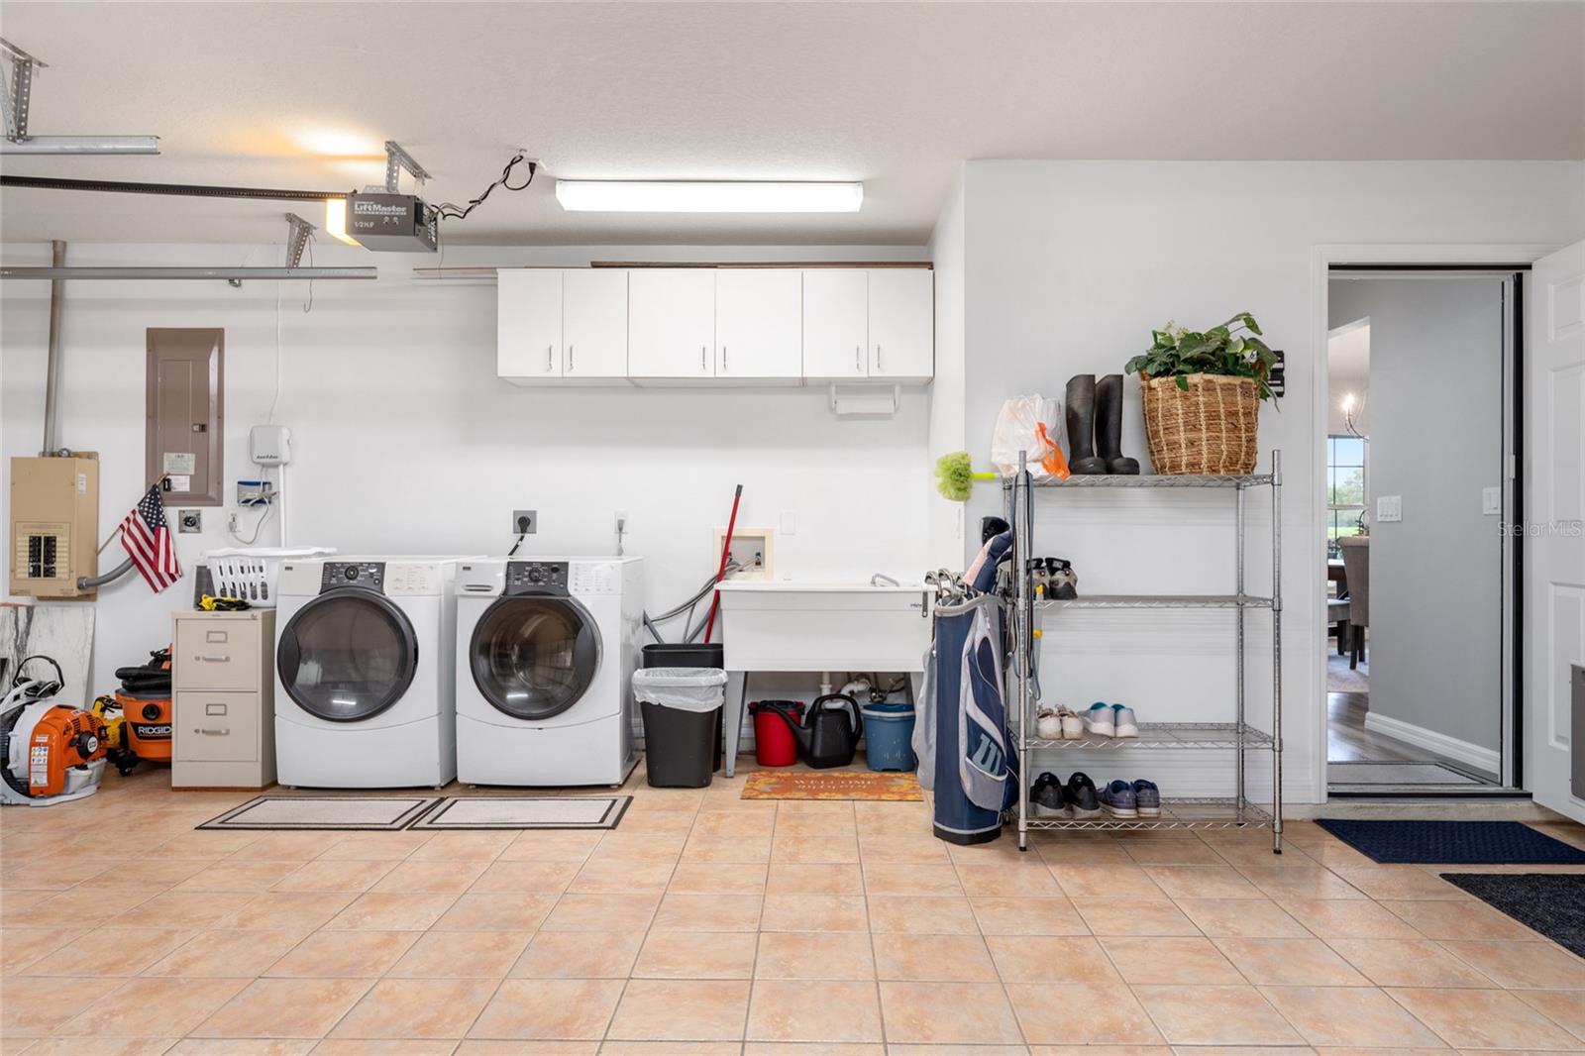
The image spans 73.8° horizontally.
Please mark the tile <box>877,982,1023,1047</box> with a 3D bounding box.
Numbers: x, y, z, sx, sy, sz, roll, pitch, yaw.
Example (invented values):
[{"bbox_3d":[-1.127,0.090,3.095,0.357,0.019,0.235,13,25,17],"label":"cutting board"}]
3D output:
[{"bbox_3d":[0.355,1.111,2.417,0.299,0.010,0.299,0,0,1],"label":"tile"}]

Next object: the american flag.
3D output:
[{"bbox_3d":[-3.095,0.051,5.098,0.296,0.520,0.100,0,0,-6],"label":"american flag"}]

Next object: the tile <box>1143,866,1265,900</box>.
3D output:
[{"bbox_3d":[1.298,1.124,3.340,0.302,0.010,0.302,0,0,1],"label":"tile"}]

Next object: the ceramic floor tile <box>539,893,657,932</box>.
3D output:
[{"bbox_3d":[-0.540,1.112,3.047,0.300,0.010,0.300,0,0,1],"label":"ceramic floor tile"}]

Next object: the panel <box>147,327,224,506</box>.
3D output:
[{"bbox_3d":[-2.985,-0.547,5.214,0.381,0.874,0.060,0,0,1],"label":"panel"}]

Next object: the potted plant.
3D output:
[{"bbox_3d":[1.473,-0.474,3.814,0.522,0.587,0.410,0,0,0],"label":"potted plant"}]

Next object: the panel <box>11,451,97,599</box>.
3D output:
[{"bbox_3d":[-3.566,-0.007,5.113,0.326,0.726,0.160,0,0,1],"label":"panel"}]

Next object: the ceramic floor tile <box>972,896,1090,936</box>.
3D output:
[{"bbox_3d":[0.670,1.112,3.016,0.299,0.010,0.299,0,0,1],"label":"ceramic floor tile"}]

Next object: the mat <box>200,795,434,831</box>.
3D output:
[{"bbox_3d":[-1.824,1.113,4.145,0.771,0.010,0.474,0,0,1],"label":"mat"}]

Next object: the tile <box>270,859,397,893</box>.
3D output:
[{"bbox_3d":[-1.437,1.113,3.363,0.300,0.010,0.300,0,0,1],"label":"tile"}]

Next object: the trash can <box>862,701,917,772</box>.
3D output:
[{"bbox_3d":[0.459,0.974,4.925,0.260,0.275,0.260,0,0,0],"label":"trash can"}]

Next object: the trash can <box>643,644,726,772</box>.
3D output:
[{"bbox_3d":[-0.488,0.834,4.889,0.385,0.555,0.280,0,0,0],"label":"trash can"}]

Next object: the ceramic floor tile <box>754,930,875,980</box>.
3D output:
[{"bbox_3d":[0.059,1.111,2.732,0.300,0.010,0.300,0,0,1],"label":"ceramic floor tile"}]

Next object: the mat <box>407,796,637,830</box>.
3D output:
[{"bbox_3d":[-1.035,1.105,4.115,0.763,0.008,0.472,0,0,1],"label":"mat"}]

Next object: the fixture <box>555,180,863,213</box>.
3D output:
[{"bbox_3d":[-0.336,-1.369,4.367,1.240,0.075,0.200,0,0,0],"label":"fixture"}]

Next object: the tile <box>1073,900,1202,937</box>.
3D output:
[{"bbox_3d":[0.973,1.112,3.010,0.299,0.010,0.299,0,0,1],"label":"tile"}]

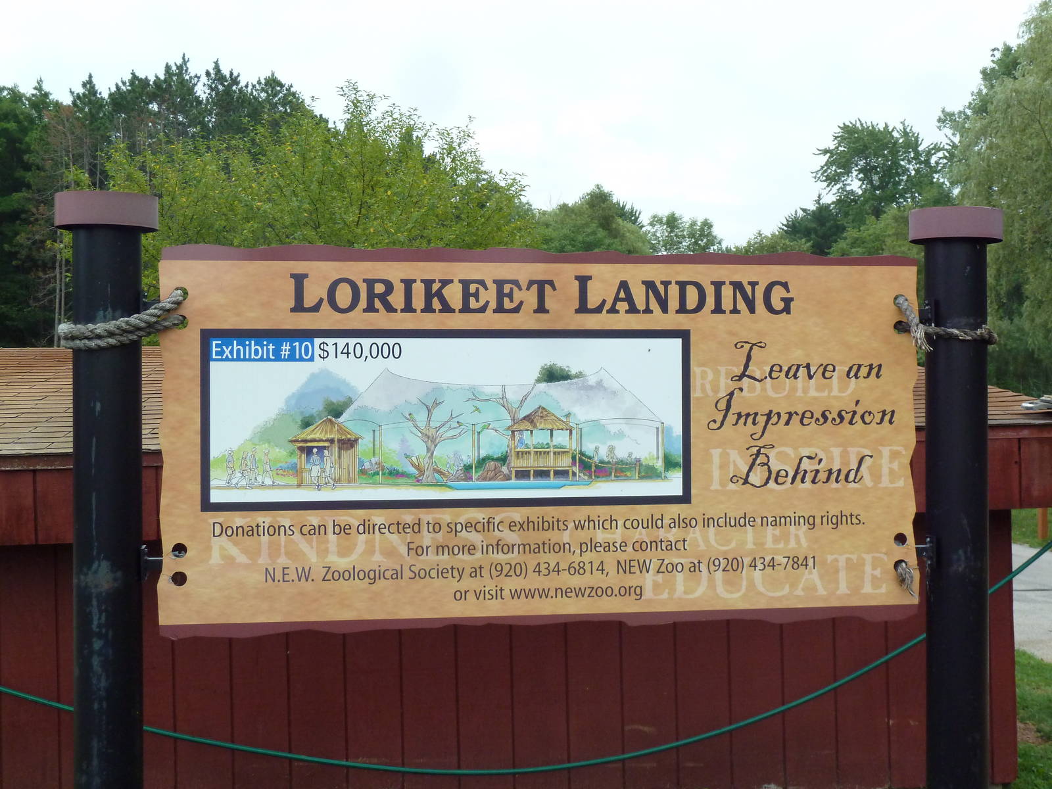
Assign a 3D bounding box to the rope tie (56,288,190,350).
[{"bbox_3d":[-0.685,-0.128,2.480,0.222,0.110,0.150,-1,1,-8],"label":"rope tie"}]

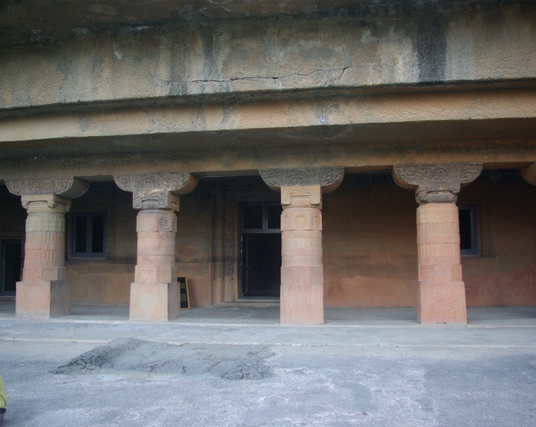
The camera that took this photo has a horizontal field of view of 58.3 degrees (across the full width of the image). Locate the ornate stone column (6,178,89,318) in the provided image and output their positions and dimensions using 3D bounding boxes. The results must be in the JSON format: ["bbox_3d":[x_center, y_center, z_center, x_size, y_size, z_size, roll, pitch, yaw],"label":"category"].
[{"bbox_3d":[-5.980,0.940,12.900,2.040,3.640,1.000,-1,-6,9],"label":"ornate stone column"}]

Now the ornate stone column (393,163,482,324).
[{"bbox_3d":[4.030,0.730,11.390,2.040,3.640,1.000,-1,-6,9],"label":"ornate stone column"}]

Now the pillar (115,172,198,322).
[{"bbox_3d":[-2.865,0.874,12.430,2.040,3.640,1.000,-1,-6,9],"label":"pillar"}]

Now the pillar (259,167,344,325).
[{"bbox_3d":[0.875,0.796,11.870,2.040,3.640,1.000,-1,-6,9],"label":"pillar"}]

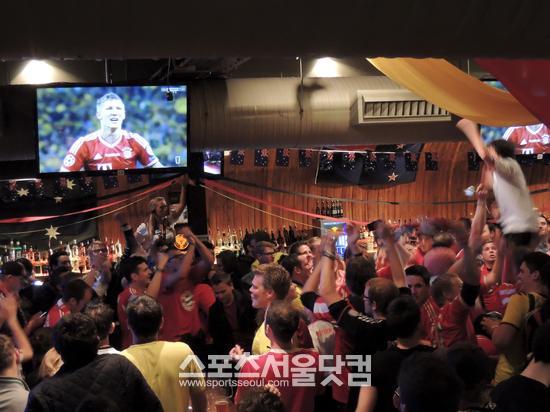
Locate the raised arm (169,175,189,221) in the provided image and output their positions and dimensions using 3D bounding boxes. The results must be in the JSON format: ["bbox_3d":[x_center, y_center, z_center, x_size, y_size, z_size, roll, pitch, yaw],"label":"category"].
[{"bbox_3d":[-1.027,-0.085,9.300,0.210,0.490,0.180,-2,2,-6],"label":"raised arm"}]

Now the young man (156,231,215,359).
[{"bbox_3d":[-0.760,1.120,7.450,0.530,1.840,0.420,-1,1,-7],"label":"young man"}]

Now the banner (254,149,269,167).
[{"bbox_3d":[-0.162,-0.582,10.600,0.157,0.218,0.020,-2,2,-2],"label":"banner"}]

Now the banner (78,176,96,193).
[{"bbox_3d":[-2.104,-0.255,9.800,0.165,0.205,0.020,-2,2,-11],"label":"banner"}]

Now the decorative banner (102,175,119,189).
[{"bbox_3d":[-1.837,-0.292,9.800,0.165,0.200,0.020,-2,2,-11],"label":"decorative banner"}]

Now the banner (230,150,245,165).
[{"bbox_3d":[-0.448,-0.595,10.500,0.157,0.210,0.020,-2,2,-2],"label":"banner"}]

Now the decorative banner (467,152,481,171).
[{"bbox_3d":[2.421,-0.536,10.600,0.157,0.218,0.020,-2,2,6],"label":"decorative banner"}]

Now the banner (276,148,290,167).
[{"bbox_3d":[0.102,-0.582,10.600,0.157,0.218,0.020,-2,2,-2],"label":"banner"}]

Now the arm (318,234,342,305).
[{"bbox_3d":[0.343,0.393,5.400,0.150,0.440,0.200,-2,2,-11],"label":"arm"}]

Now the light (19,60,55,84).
[{"bbox_3d":[-2.621,-1.467,9.600,0.390,0.270,0.340,-2,2,-6],"label":"light"}]

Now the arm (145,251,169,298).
[{"bbox_3d":[-0.855,0.494,6.300,0.170,0.360,0.180,-1,2,32],"label":"arm"}]

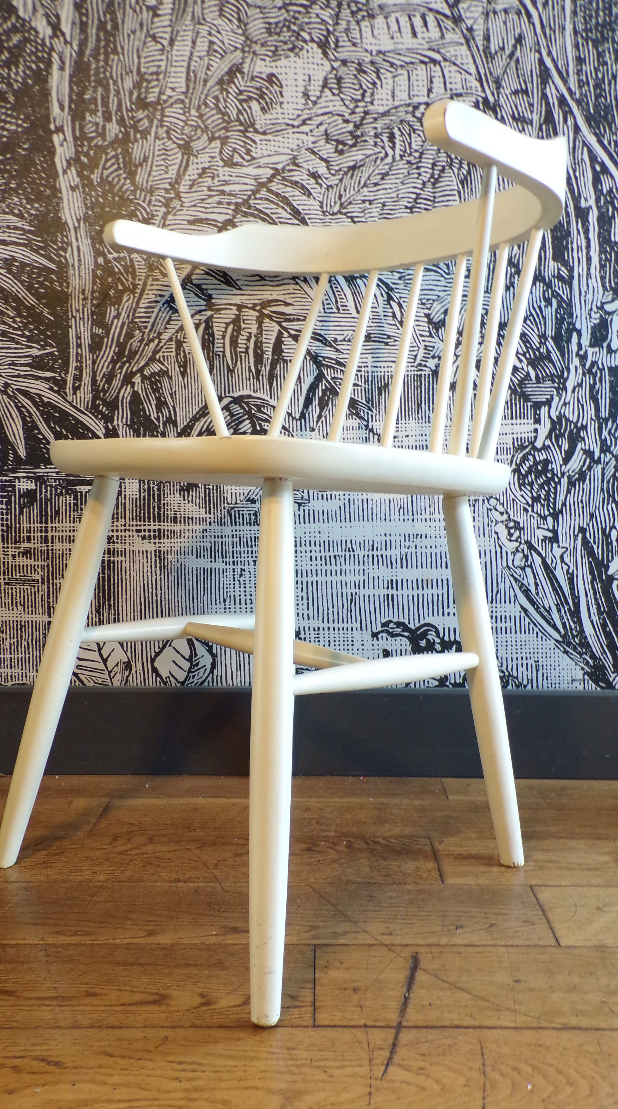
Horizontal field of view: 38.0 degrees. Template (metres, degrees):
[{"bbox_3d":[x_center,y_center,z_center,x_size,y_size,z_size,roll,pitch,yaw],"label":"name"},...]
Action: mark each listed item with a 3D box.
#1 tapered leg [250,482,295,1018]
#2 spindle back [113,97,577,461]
[{"bbox_3d":[-0.030,0.147,0.728,0.037,0.434,0.037,1,-11,0],"label":"tapered leg"},{"bbox_3d":[0.053,-0.258,1.024,0.496,0.330,0.355,4,6,44],"label":"spindle back"}]

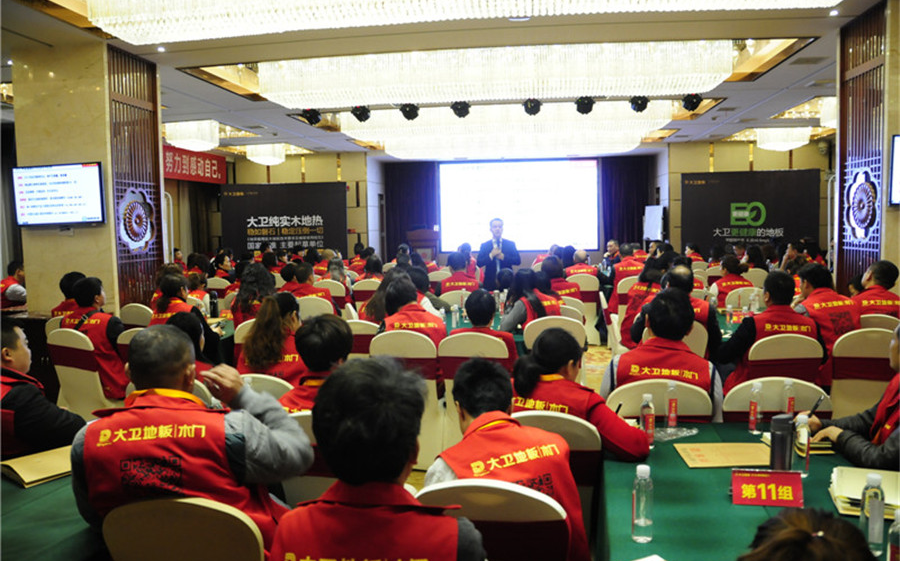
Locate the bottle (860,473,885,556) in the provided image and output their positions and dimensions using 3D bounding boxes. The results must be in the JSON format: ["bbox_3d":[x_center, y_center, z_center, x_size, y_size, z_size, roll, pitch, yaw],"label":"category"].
[{"bbox_3d":[1.014,0.556,1.611,0.057,0.200,0.057,-1,4,6],"label":"bottle"}]

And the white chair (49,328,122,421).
[{"bbox_3d":[-2.513,0.794,4.965,0.460,0.950,0.550,2,6,26],"label":"white chair"}]

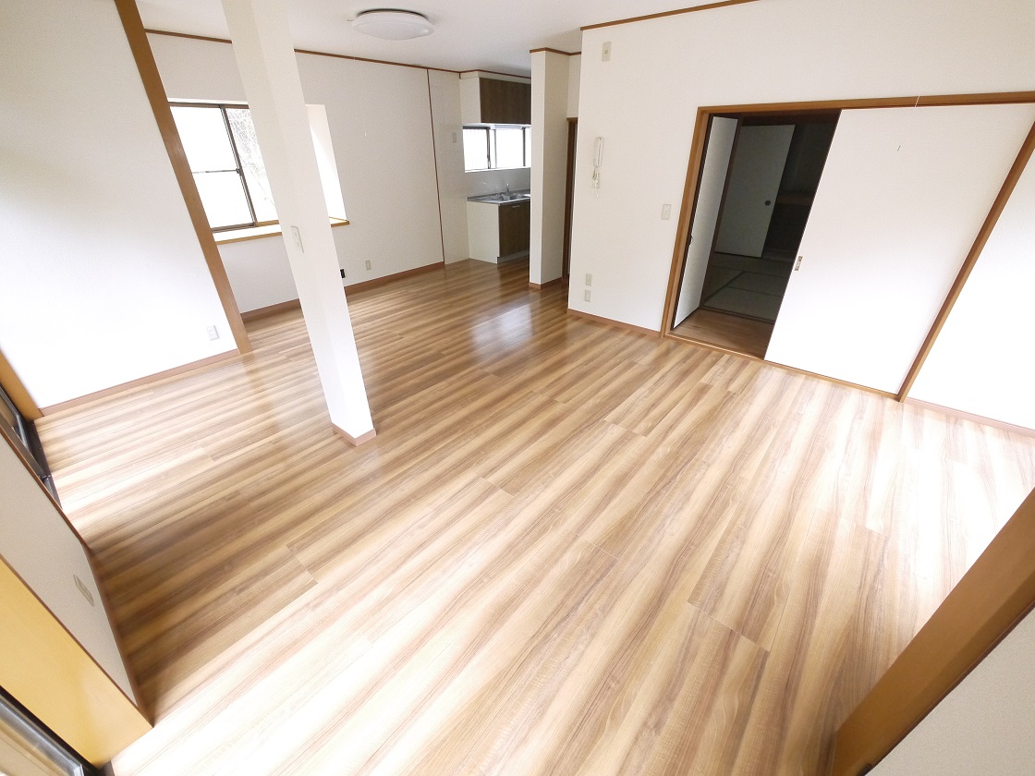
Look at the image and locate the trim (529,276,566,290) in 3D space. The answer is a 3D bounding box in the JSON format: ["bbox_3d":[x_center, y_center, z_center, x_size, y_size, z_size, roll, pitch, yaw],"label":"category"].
[{"bbox_3d":[0.375,-1.396,5.512,0.189,0.062,0.485,21,36,33],"label":"trim"}]

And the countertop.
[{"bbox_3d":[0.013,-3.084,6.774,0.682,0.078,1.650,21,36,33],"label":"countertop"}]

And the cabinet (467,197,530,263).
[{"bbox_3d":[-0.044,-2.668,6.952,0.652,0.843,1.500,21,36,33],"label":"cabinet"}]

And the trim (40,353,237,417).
[{"bbox_3d":[-2.799,-0.075,3.220,0.018,0.060,1.241,21,36,33],"label":"trim"}]

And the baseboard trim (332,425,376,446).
[{"bbox_3d":[-1.020,0.259,2.609,0.271,0.061,0.144,21,36,33],"label":"baseboard trim"}]

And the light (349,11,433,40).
[{"bbox_3d":[-0.940,-2.733,3.183,0.606,0.101,0.606,0,29,0],"label":"light"}]

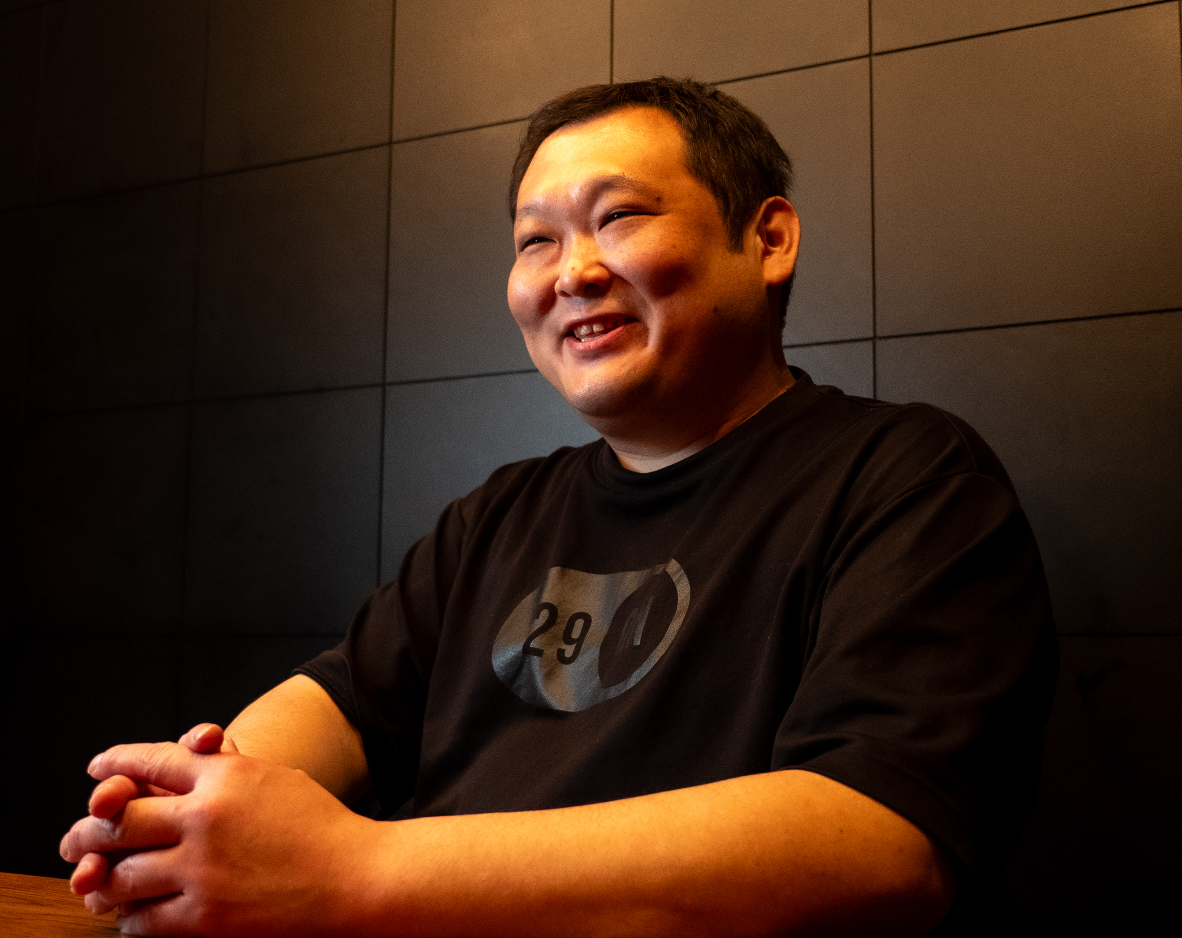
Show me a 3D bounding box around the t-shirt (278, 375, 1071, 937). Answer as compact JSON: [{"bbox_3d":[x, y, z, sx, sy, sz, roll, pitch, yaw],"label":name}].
[{"bbox_3d":[0.078,0.195,1.150,0.540,0.560,0.360,-4,-8,37],"label":"t-shirt"}]

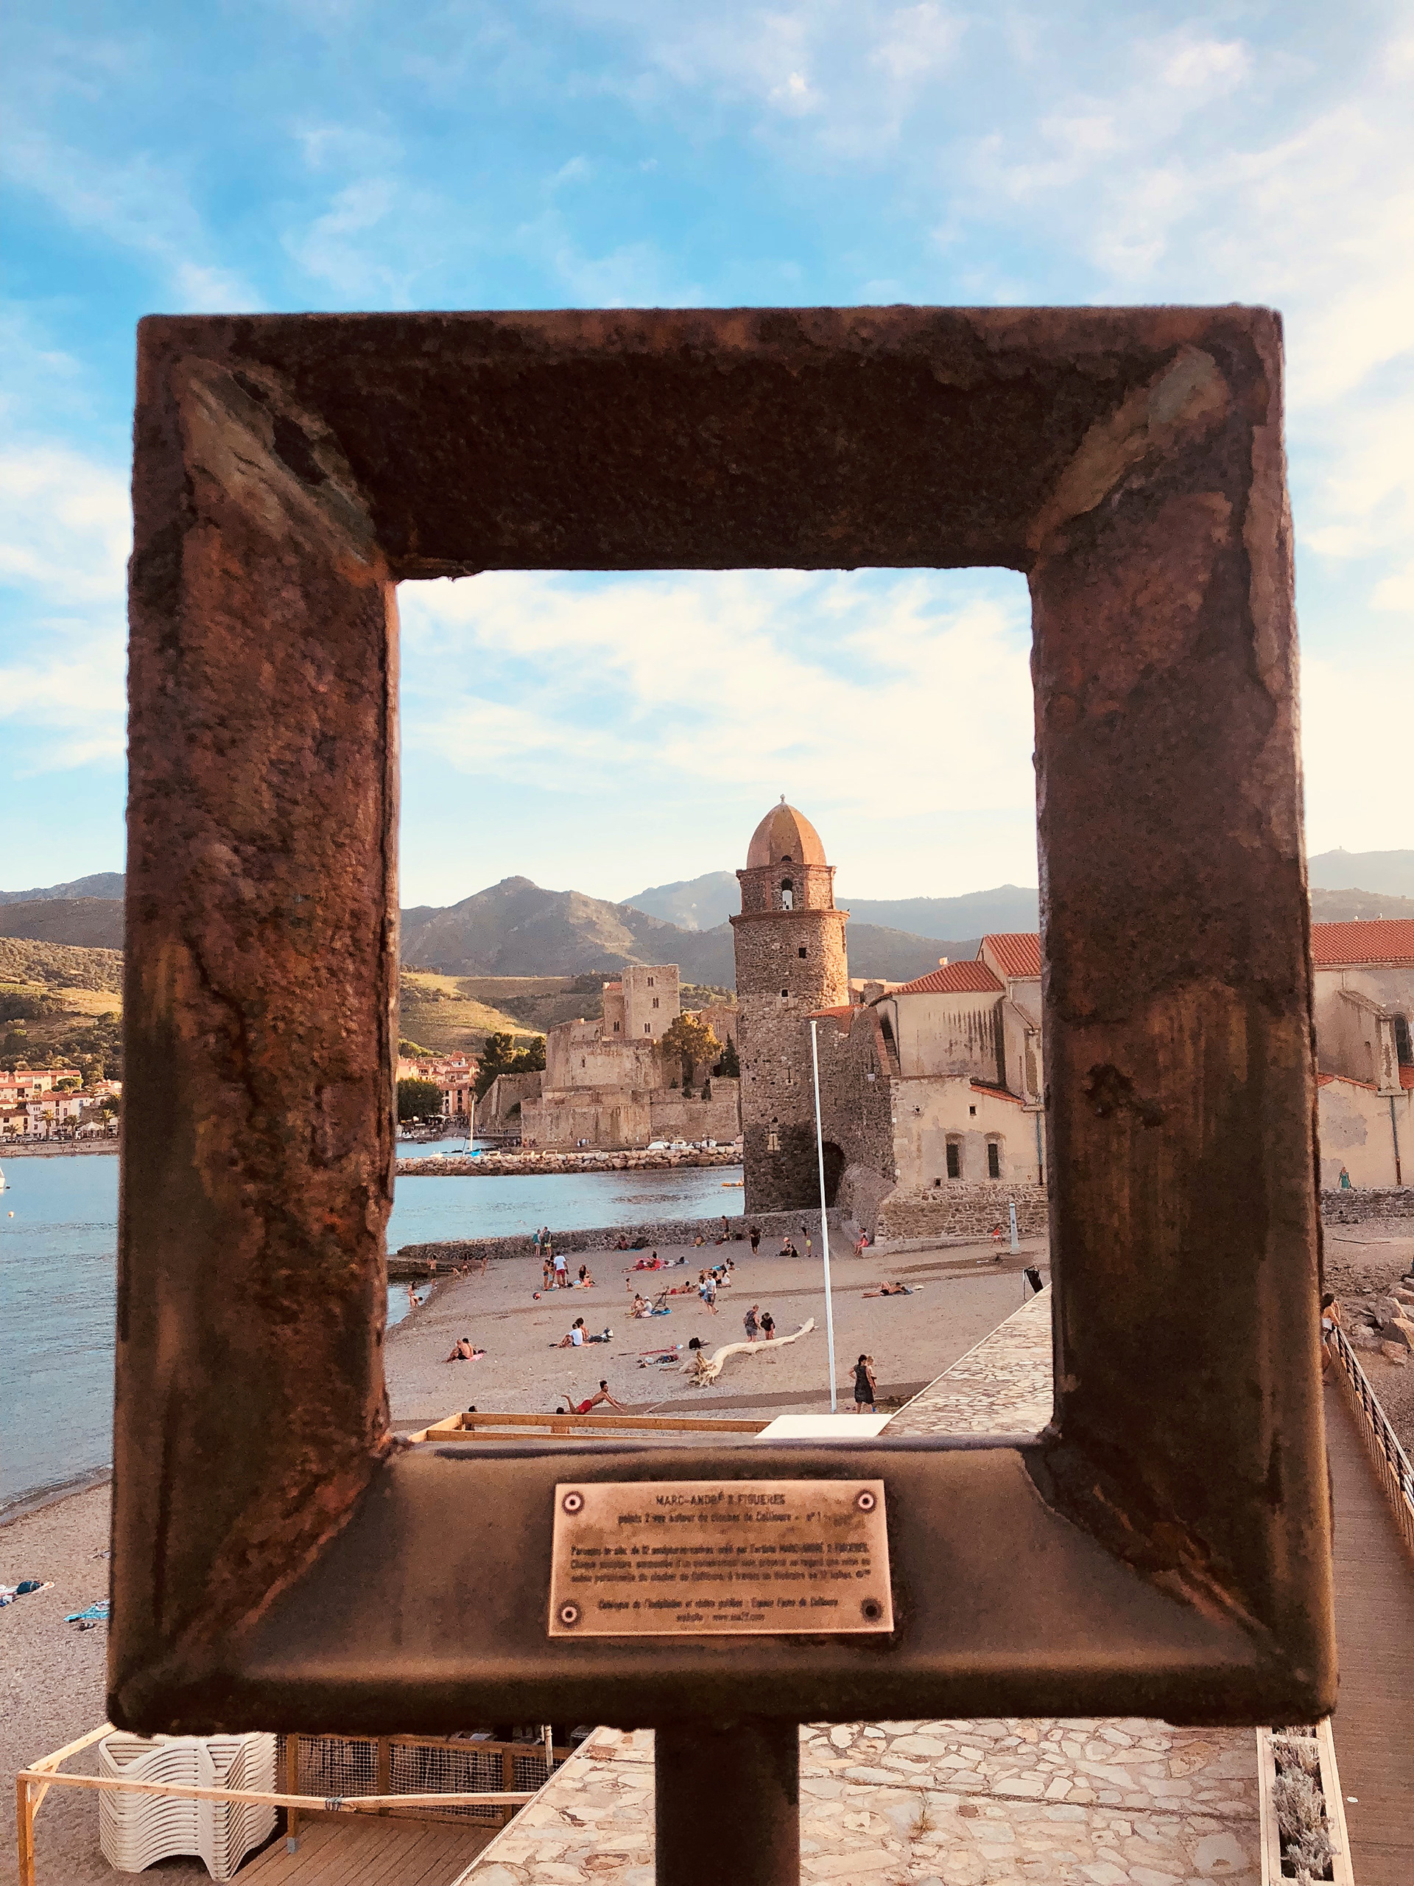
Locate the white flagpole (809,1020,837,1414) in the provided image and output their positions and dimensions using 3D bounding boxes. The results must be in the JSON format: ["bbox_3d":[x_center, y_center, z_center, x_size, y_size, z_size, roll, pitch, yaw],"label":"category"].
[{"bbox_3d":[3.050,7.095,39.922,0.120,10.150,0.120,-3,-6,0],"label":"white flagpole"}]

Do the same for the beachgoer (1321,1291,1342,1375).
[{"bbox_3d":[11.177,7.149,27.680,0.600,1.550,0.500,0,-7,-25],"label":"beachgoer"}]

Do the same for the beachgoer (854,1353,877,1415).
[{"bbox_3d":[4.003,11.213,38.609,0.580,1.620,0.420,-5,-6,20],"label":"beachgoer"}]

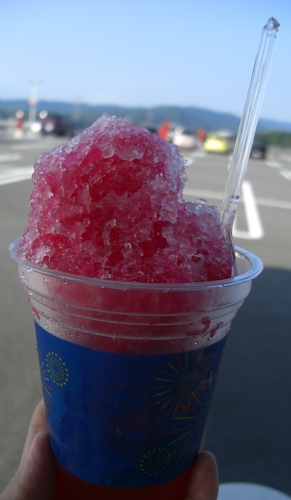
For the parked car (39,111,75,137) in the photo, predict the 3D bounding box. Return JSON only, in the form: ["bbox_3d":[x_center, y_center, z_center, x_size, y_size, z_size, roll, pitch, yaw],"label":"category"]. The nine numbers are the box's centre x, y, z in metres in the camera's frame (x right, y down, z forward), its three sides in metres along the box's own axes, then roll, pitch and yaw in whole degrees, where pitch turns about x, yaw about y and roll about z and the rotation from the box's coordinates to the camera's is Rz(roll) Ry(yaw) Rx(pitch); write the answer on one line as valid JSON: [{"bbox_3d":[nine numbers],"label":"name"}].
[{"bbox_3d":[-6.593,-9.428,40.055,1.660,1.700,3.800,8,13,8],"label":"parked car"}]

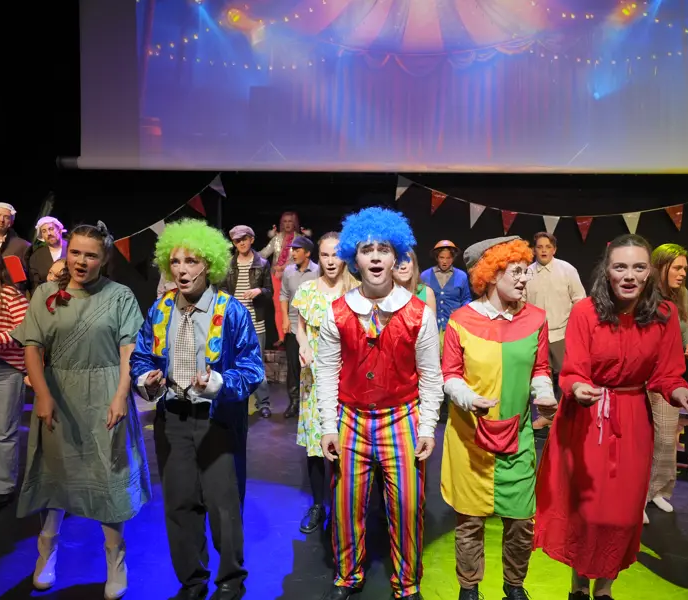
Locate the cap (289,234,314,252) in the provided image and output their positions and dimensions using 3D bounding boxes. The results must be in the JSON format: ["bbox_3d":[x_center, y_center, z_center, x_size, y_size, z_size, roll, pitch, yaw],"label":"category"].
[{"bbox_3d":[-0.353,-0.475,5.050,0.255,0.140,0.195,-4,7,-35],"label":"cap"}]

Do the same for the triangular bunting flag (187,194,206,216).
[{"bbox_3d":[-1.470,-0.945,6.000,0.155,0.210,0.020,-36,0,-5],"label":"triangular bunting flag"}]

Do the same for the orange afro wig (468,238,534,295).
[{"bbox_3d":[0.661,-0.141,2.520,0.250,0.240,0.270,-2,6,-34],"label":"orange afro wig"}]

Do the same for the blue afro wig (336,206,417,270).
[{"bbox_3d":[0.130,-0.238,2.400,0.320,0.265,0.290,1,6,2],"label":"blue afro wig"}]

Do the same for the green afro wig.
[{"bbox_3d":[-0.619,-0.198,2.450,0.310,0.265,0.290,2,5,9],"label":"green afro wig"}]

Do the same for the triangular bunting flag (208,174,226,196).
[{"bbox_3d":[-1.265,-1.145,6.000,0.165,0.210,0.020,-34,0,-5],"label":"triangular bunting flag"}]

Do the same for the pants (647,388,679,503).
[{"bbox_3d":[1.770,0.767,3.420,0.360,0.860,0.280,-4,7,-37],"label":"pants"}]

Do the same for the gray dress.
[{"bbox_3d":[-1.133,0.430,2.620,0.570,1.060,0.410,0,6,-6],"label":"gray dress"}]

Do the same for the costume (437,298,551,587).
[{"bbox_3d":[0.646,0.600,2.560,0.470,1.270,0.370,1,6,5],"label":"costume"}]

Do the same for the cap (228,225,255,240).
[{"bbox_3d":[-0.868,-0.572,5.080,0.200,0.130,0.260,3,7,27],"label":"cap"}]

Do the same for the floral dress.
[{"bbox_3d":[-0.093,0.355,3.200,0.420,0.960,0.290,2,6,14],"label":"floral dress"}]

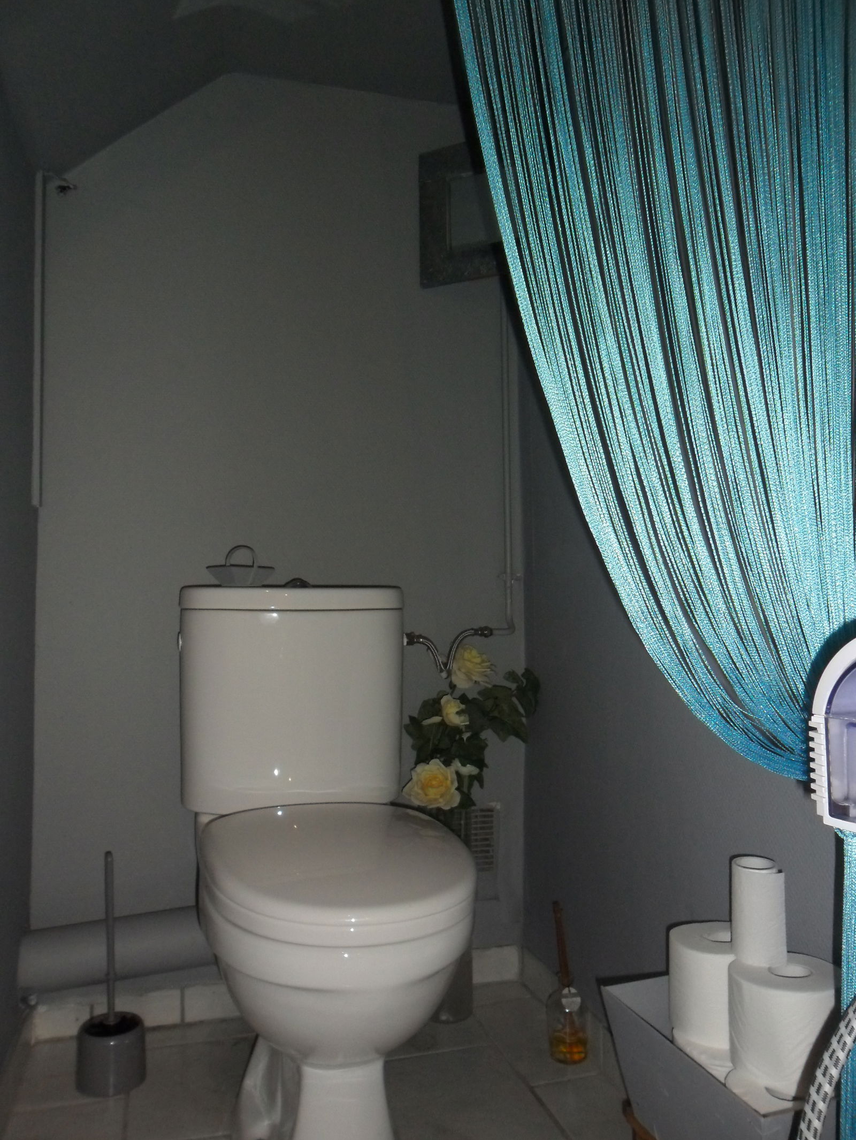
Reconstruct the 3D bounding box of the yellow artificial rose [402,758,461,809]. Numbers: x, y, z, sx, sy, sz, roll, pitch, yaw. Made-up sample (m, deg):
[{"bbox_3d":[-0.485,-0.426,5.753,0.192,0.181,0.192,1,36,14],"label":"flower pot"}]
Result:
[{"bbox_3d":[0.005,0.392,1.635,0.105,0.092,0.066,0,-3,-3],"label":"yellow artificial rose"}]

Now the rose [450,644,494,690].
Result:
[{"bbox_3d":[0.088,0.192,1.755,0.073,0.086,0.065,2,-3,-30],"label":"rose"}]

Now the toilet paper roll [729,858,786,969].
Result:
[{"bbox_3d":[0.354,0.365,0.953,0.057,0.097,0.058,0,-3,0],"label":"toilet paper roll"}]

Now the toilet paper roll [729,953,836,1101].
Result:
[{"bbox_3d":[0.369,0.460,0.913,0.111,0.098,0.111,0,-3,0],"label":"toilet paper roll"}]

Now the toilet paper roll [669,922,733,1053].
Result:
[{"bbox_3d":[0.333,0.469,1.014,0.110,0.098,0.110,0,-3,0],"label":"toilet paper roll"}]

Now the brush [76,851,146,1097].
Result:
[{"bbox_3d":[-0.511,0.642,1.444,0.107,0.363,0.107,0,-3,0],"label":"brush"}]

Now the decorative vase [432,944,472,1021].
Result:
[{"bbox_3d":[0.037,0.643,1.689,0.105,0.385,0.105,0,-3,0],"label":"decorative vase"}]

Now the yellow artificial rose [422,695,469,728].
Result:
[{"bbox_3d":[0.034,0.270,1.700,0.075,0.064,0.066,2,-3,-30],"label":"yellow artificial rose"}]

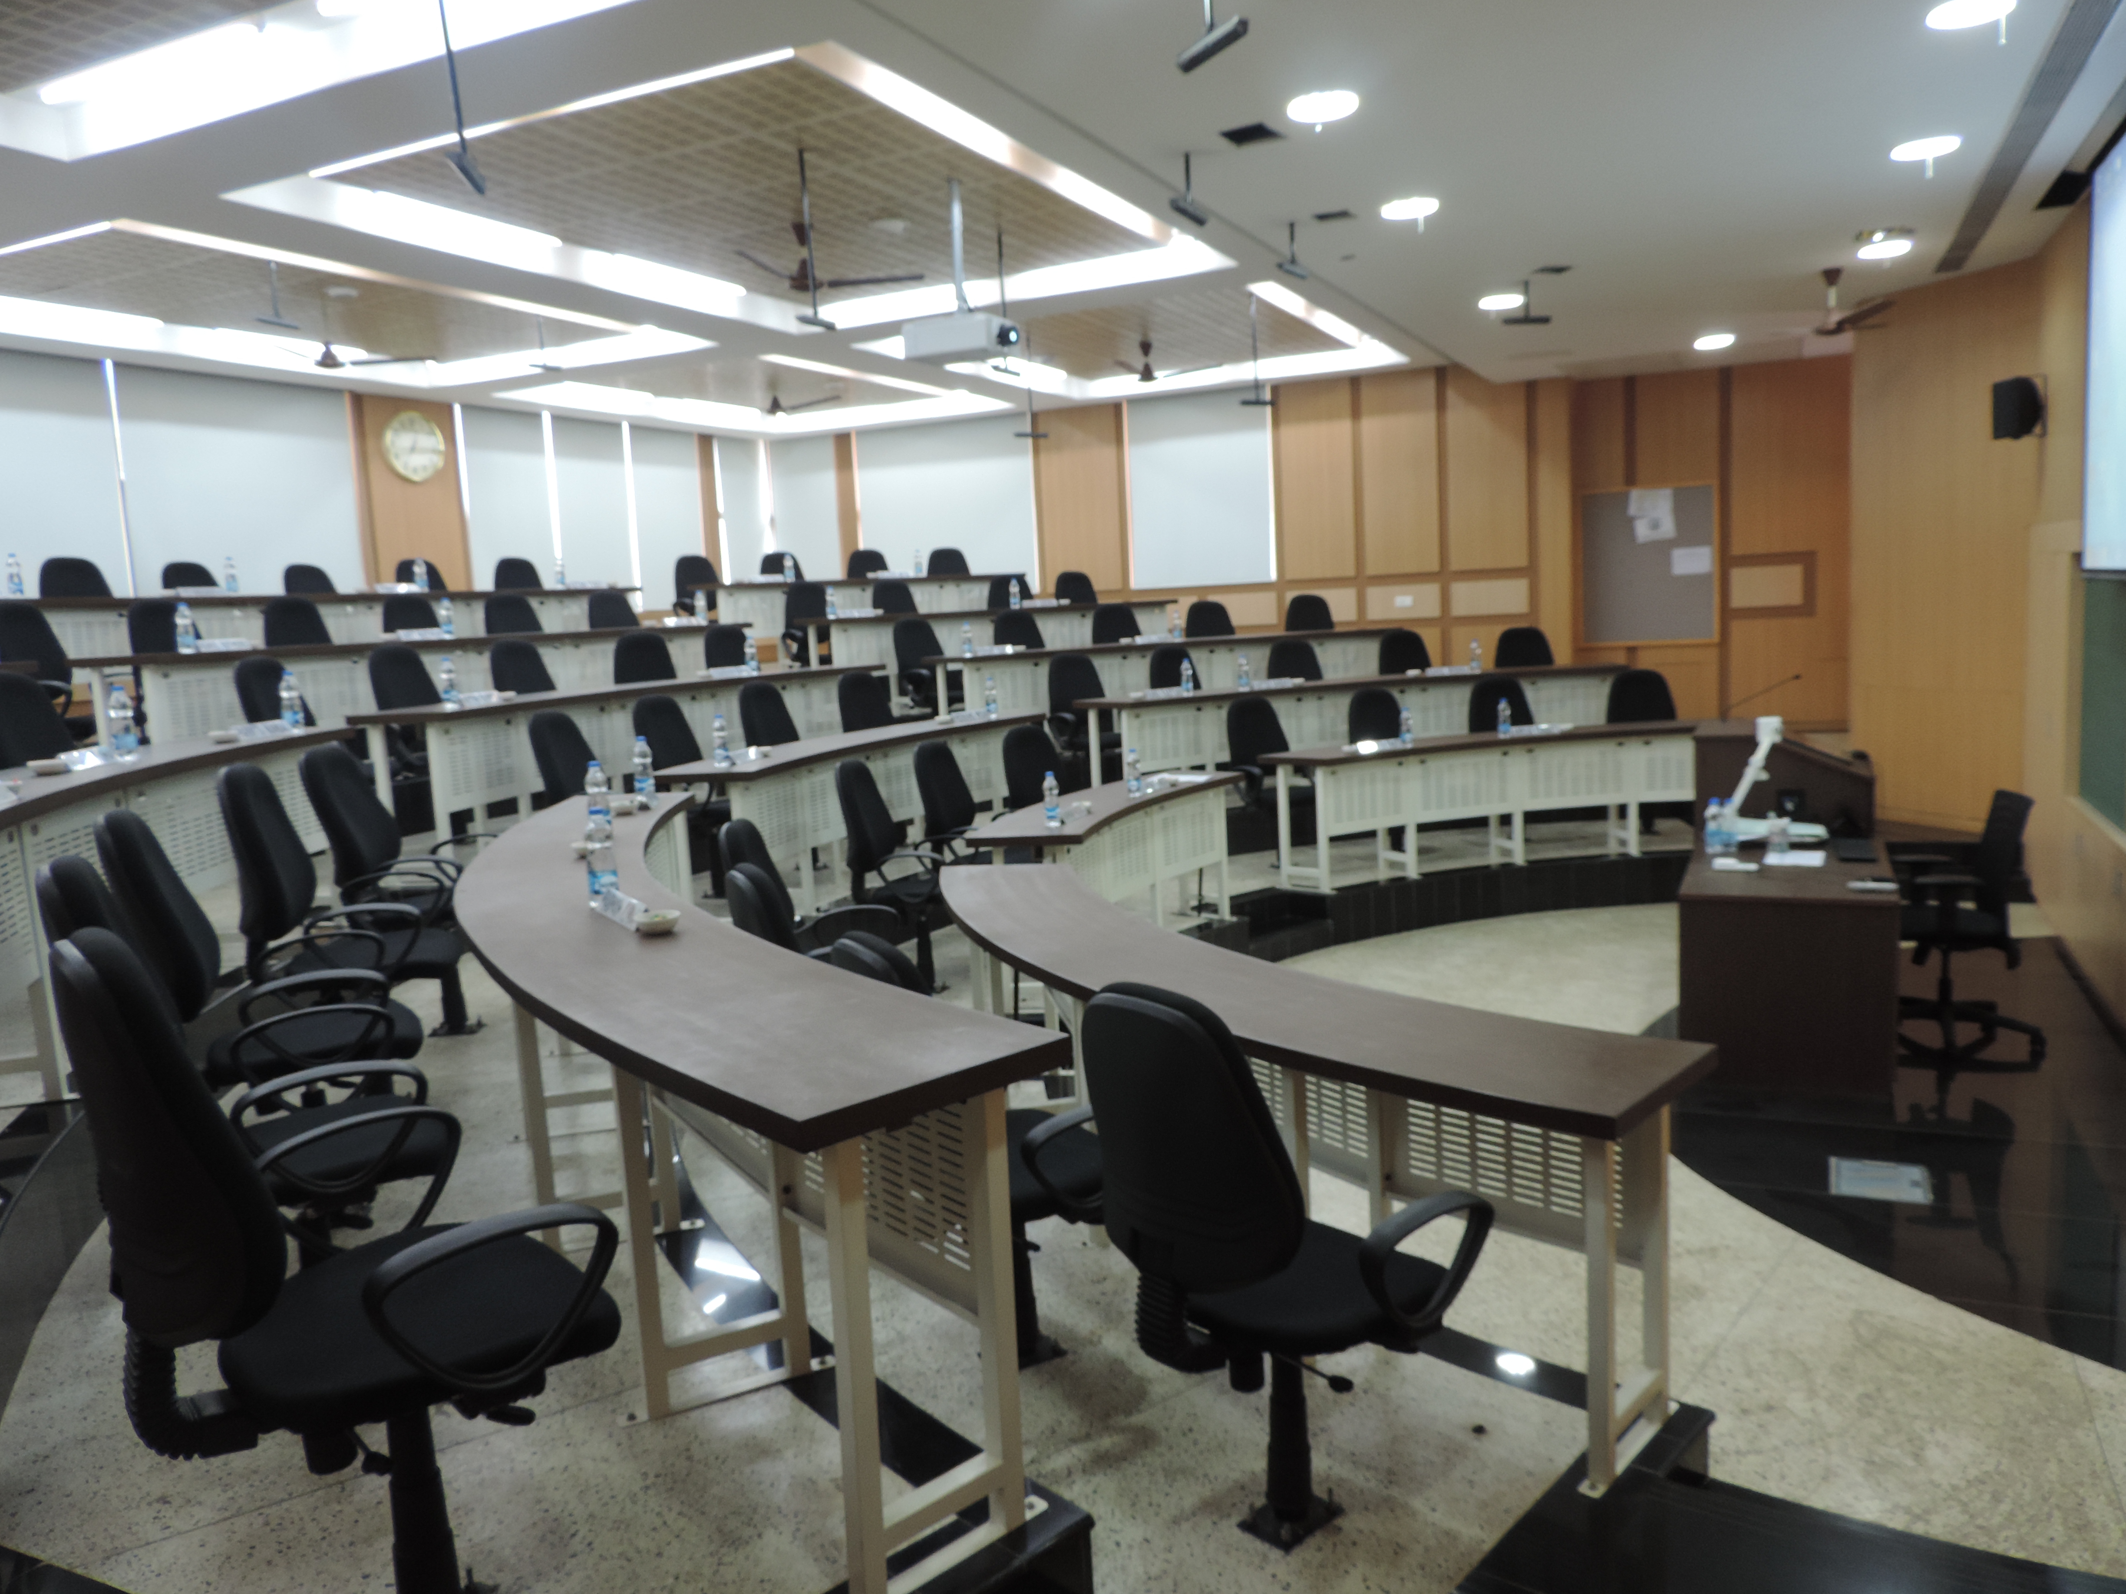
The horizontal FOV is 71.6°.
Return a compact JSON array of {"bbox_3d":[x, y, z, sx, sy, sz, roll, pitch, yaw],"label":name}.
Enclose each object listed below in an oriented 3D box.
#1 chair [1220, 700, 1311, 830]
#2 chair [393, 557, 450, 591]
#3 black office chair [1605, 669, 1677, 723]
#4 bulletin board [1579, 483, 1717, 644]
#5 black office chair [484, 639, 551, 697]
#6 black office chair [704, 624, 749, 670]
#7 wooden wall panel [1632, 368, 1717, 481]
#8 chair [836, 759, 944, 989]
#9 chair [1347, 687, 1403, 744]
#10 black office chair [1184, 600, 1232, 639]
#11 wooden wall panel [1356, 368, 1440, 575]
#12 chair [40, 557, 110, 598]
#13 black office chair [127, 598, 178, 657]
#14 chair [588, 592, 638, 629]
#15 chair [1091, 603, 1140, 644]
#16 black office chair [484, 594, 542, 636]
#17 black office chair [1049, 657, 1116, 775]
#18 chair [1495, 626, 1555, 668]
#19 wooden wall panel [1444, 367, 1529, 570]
[{"bbox_3d":[1.265,-0.079,8.810,0.580,1.010,0.580,-7,8,-31],"label":"chair"},{"bbox_3d":[-4.537,-1.234,10.859,0.620,1.060,0.600,3,10,40],"label":"chair"},{"bbox_3d":[3.921,-0.296,9.804,0.600,1.040,0.630,-3,7,2],"label":"black office chair"},{"bbox_3d":[4.945,-1.954,12.473,1.100,1.330,0.040,0,8,25],"label":"bulletin board"},{"bbox_3d":[-2.860,-0.379,8.322,0.630,1.040,0.600,0,8,18],"label":"black office chair"},{"bbox_3d":[-1.992,-0.593,9.696,0.620,1.060,0.600,3,9,37],"label":"black office chair"},{"bbox_3d":[4.893,-2.930,11.737,0.604,0.899,0.040,0,7,23],"label":"wooden wall panel"},{"bbox_3d":[-0.614,0.357,6.652,0.620,1.060,0.600,-2,8,10],"label":"chair"},{"bbox_3d":[2.204,-0.194,9.700,0.600,1.040,0.630,-7,8,-28],"label":"chair"},{"bbox_3d":[1.242,-1.040,11.600,0.580,1.010,0.580,-5,7,-19],"label":"black office chair"},{"bbox_3d":[2.884,-2.759,12.608,0.640,1.683,0.040,0,7,23],"label":"wooden wall panel"},{"bbox_3d":[-5.612,-0.896,8.695,0.620,1.060,0.600,0,8,24],"label":"chair"},{"bbox_3d":[-4.507,-0.522,7.762,0.600,1.032,0.600,-1,8,18],"label":"black office chair"},{"bbox_3d":[-3.073,-0.985,10.641,0.630,1.040,0.600,1,8,28],"label":"chair"},{"bbox_3d":[0.562,-1.022,11.891,0.600,1.040,0.630,-8,9,-36],"label":"chair"},{"bbox_3d":[-3.494,-0.849,9.846,0.600,1.032,0.600,2,9,34],"label":"black office chair"},{"bbox_3d":[0.253,-0.472,10.198,0.630,1.040,0.600,4,10,42],"label":"black office chair"},{"bbox_3d":[3.579,-0.767,11.149,0.600,1.040,0.630,-4,7,-4],"label":"chair"},{"bbox_3d":[3.615,-2.788,12.525,0.655,1.686,0.040,1,8,26],"label":"wooden wall panel"}]

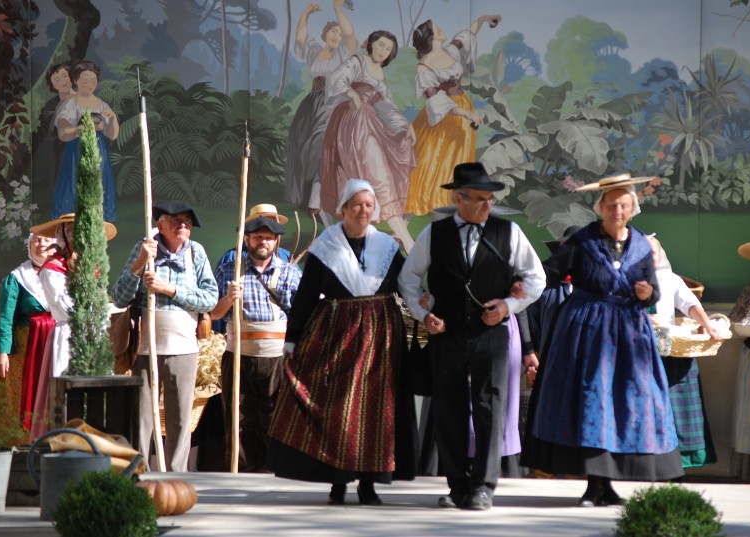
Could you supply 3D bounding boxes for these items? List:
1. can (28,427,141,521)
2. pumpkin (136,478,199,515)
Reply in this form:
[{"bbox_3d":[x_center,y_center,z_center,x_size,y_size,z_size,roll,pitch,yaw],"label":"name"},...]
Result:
[{"bbox_3d":[-1.395,0.995,17.700,0.560,0.440,0.250,0,0,6],"label":"can"},{"bbox_3d":[-1.008,1.118,17.900,0.300,0.175,0.290,0,0,0],"label":"pumpkin"}]

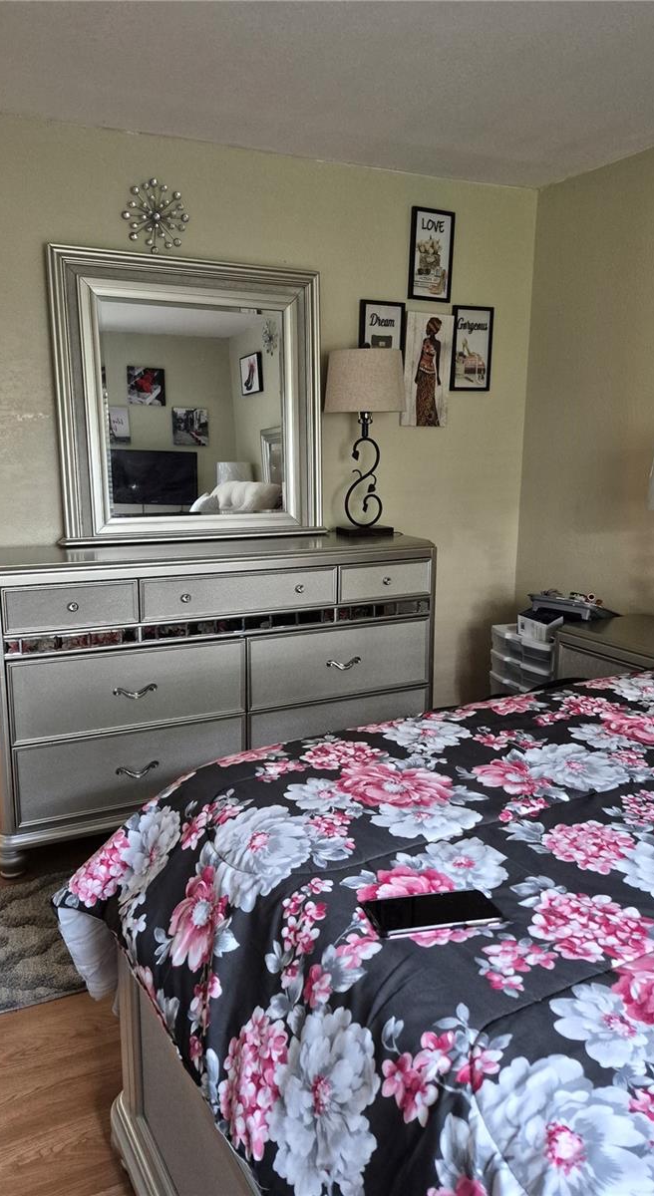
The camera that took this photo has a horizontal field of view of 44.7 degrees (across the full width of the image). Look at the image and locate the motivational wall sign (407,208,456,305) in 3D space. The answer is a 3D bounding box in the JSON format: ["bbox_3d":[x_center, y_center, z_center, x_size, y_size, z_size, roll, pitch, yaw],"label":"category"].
[{"bbox_3d":[0.416,-1.370,3.189,0.193,0.343,0.020,-5,13,-23],"label":"motivational wall sign"}]

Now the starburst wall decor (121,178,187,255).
[{"bbox_3d":[-0.601,-1.346,2.804,0.237,0.241,0.065,-5,13,-24],"label":"starburst wall decor"}]

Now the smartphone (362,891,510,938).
[{"bbox_3d":[0.137,0.412,1.034,0.166,0.012,0.075,-2,12,-11],"label":"smartphone"}]

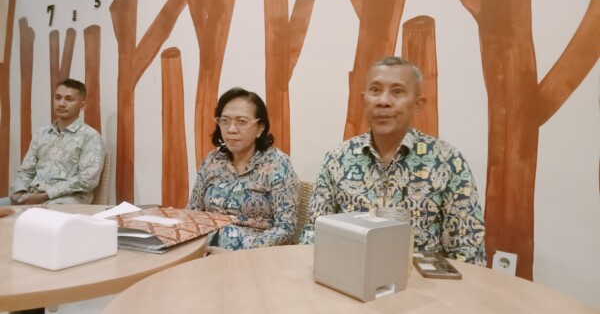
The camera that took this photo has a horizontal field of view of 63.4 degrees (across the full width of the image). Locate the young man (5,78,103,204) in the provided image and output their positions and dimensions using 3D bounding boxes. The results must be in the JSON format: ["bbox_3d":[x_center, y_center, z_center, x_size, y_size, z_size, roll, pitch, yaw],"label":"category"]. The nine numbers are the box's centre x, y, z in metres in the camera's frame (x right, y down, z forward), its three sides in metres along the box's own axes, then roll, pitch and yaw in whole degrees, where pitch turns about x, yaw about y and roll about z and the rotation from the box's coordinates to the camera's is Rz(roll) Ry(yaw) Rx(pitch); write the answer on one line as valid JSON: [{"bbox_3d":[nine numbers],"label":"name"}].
[{"bbox_3d":[-1.432,0.188,2.493,0.520,1.208,0.780,5,5,30],"label":"young man"}]

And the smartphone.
[{"bbox_3d":[0.290,0.234,1.055,0.076,0.009,0.160,2,5,1],"label":"smartphone"}]

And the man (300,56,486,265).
[{"bbox_3d":[0.158,0.346,1.220,0.530,1.237,0.760,4,5,23],"label":"man"}]

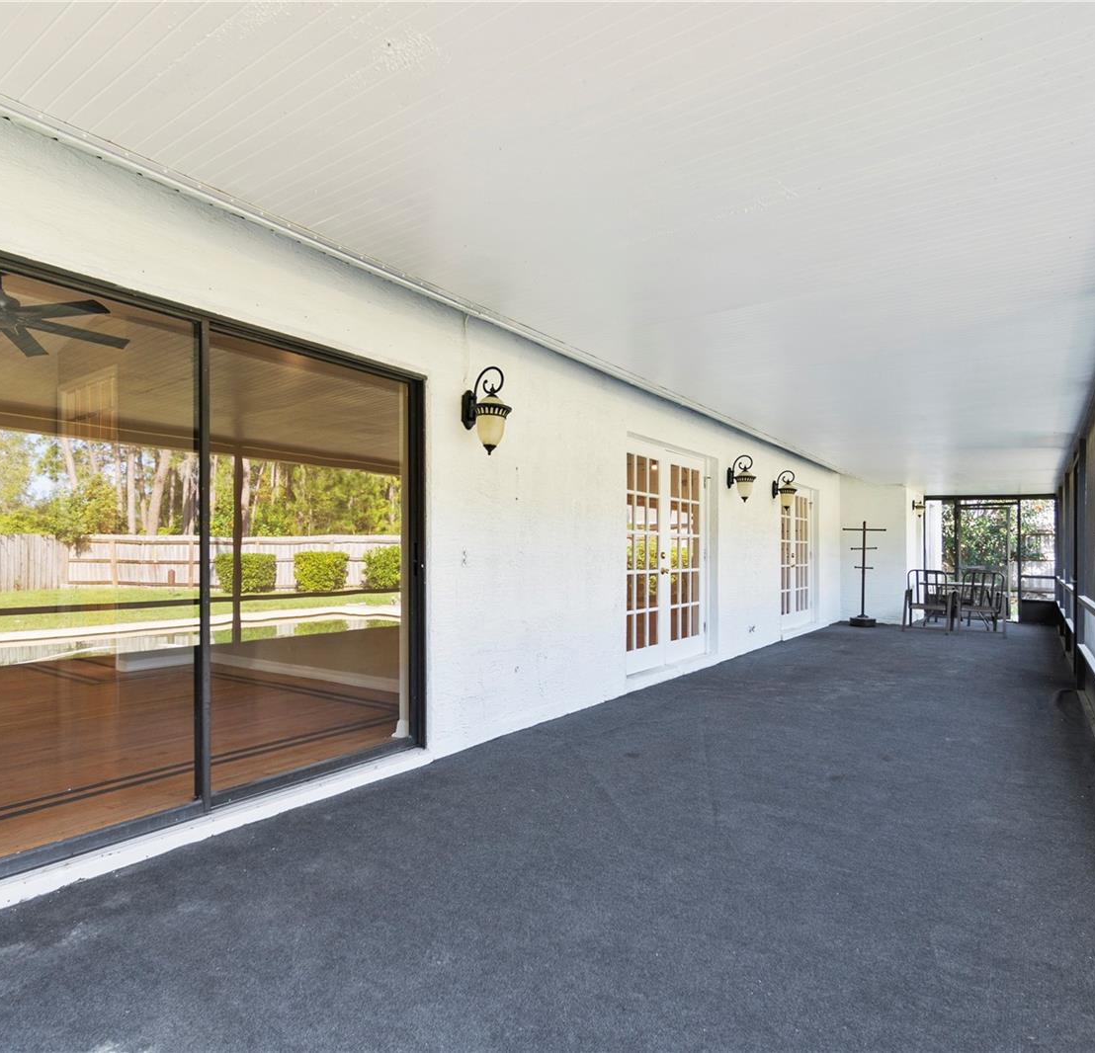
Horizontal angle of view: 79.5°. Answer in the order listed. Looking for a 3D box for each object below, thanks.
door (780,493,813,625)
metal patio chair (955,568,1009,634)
[{"bbox_3d":[3.571,0.443,9.534,0.080,2.040,1.820,-1,-2,37],"label":"door"},{"bbox_3d":[6.434,1.111,9.726,0.600,0.920,0.700,-1,-2,36],"label":"metal patio chair"}]

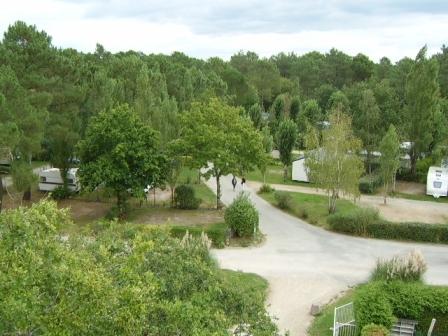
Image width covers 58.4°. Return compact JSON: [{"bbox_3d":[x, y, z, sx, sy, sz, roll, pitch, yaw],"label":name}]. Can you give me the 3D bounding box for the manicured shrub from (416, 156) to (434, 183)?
[{"bbox_3d":[24.385,0.196,49.099,2.200,3.000,2.000,0,12,0],"label":"manicured shrub"}]

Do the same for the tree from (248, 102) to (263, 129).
[{"bbox_3d":[5.492,-6.908,69.056,2.500,8.600,2.500,0,12,0],"label":"tree"}]

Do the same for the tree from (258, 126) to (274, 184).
[{"bbox_3d":[5.020,-1.402,47.240,1.900,6.900,1.900,0,12,0],"label":"tree"}]

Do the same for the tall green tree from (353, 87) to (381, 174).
[{"bbox_3d":[15.891,-3.281,44.443,2.879,10.852,2.879,0,8,0],"label":"tall green tree"}]

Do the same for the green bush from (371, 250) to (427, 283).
[{"bbox_3d":[10.217,6.007,24.164,2.900,2.000,2.200,0,12,0],"label":"green bush"}]

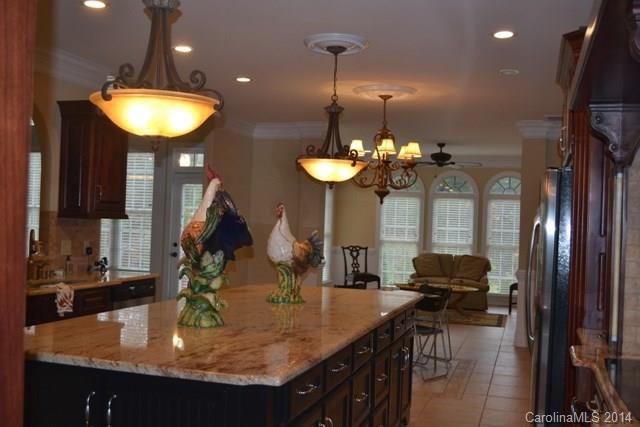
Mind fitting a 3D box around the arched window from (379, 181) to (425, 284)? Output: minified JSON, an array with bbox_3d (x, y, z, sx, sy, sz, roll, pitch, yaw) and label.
[{"bbox_3d":[1.621,0.305,12.728,0.930,2.330,0.120,2,-1,18],"label":"arched window"}]

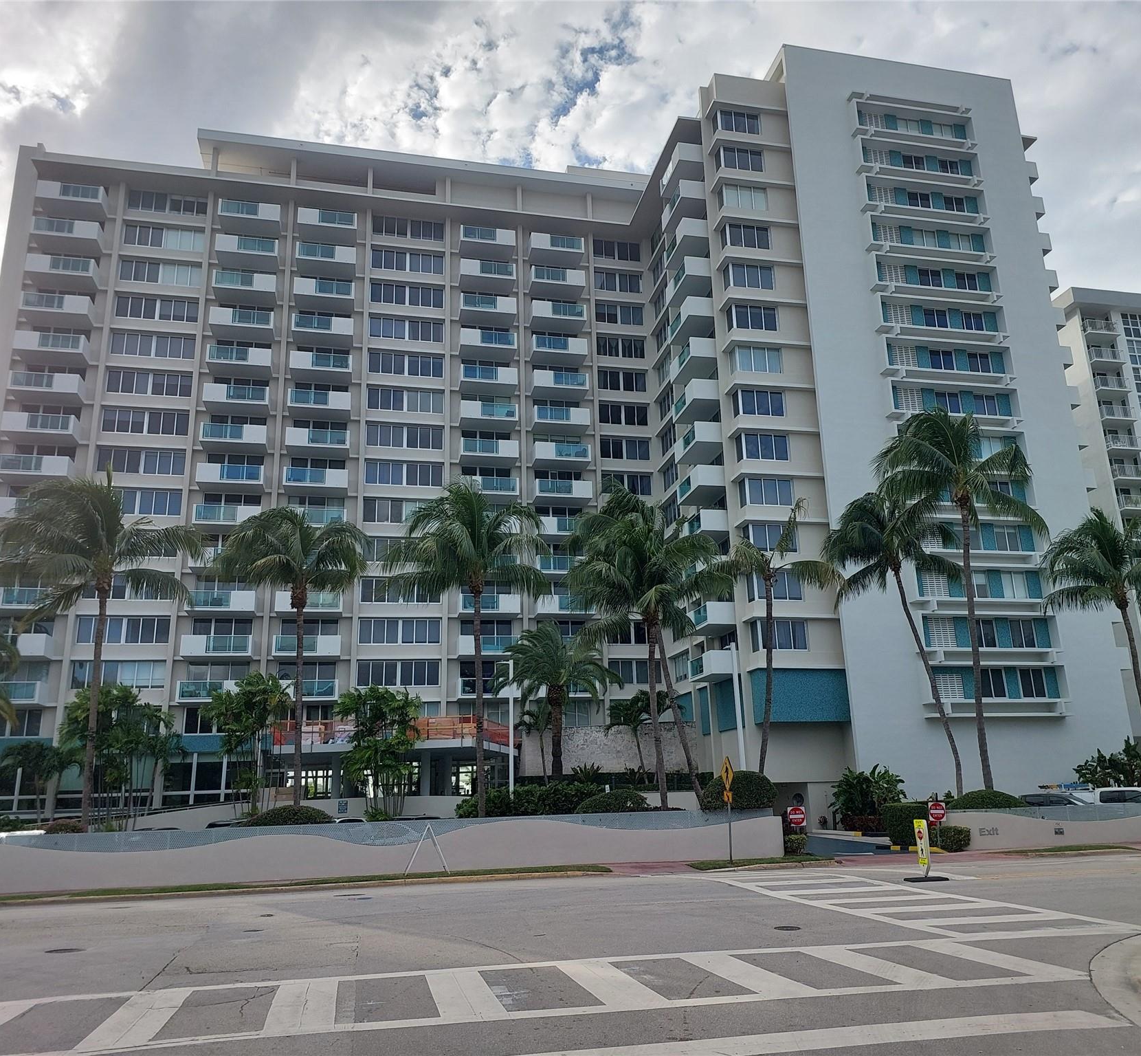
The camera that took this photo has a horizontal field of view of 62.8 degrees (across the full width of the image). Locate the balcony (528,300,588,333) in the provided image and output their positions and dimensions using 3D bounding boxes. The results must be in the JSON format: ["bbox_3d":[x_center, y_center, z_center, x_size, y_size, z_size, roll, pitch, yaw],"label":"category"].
[{"bbox_3d":[-0.918,-15.324,67.499,3.951,1.210,1.635,2,-15,-13],"label":"balcony"}]

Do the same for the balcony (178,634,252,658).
[{"bbox_3d":[-20.974,7.139,55.740,3.943,1.220,1.614,2,-16,-13],"label":"balcony"}]

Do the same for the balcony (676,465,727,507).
[{"bbox_3d":[7.980,-2.509,56.277,1.850,1.217,3.944,2,-16,-13],"label":"balcony"}]

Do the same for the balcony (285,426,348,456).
[{"bbox_3d":[-16.683,-5.634,61.841,4.003,1.220,1.628,2,-16,-13],"label":"balcony"}]

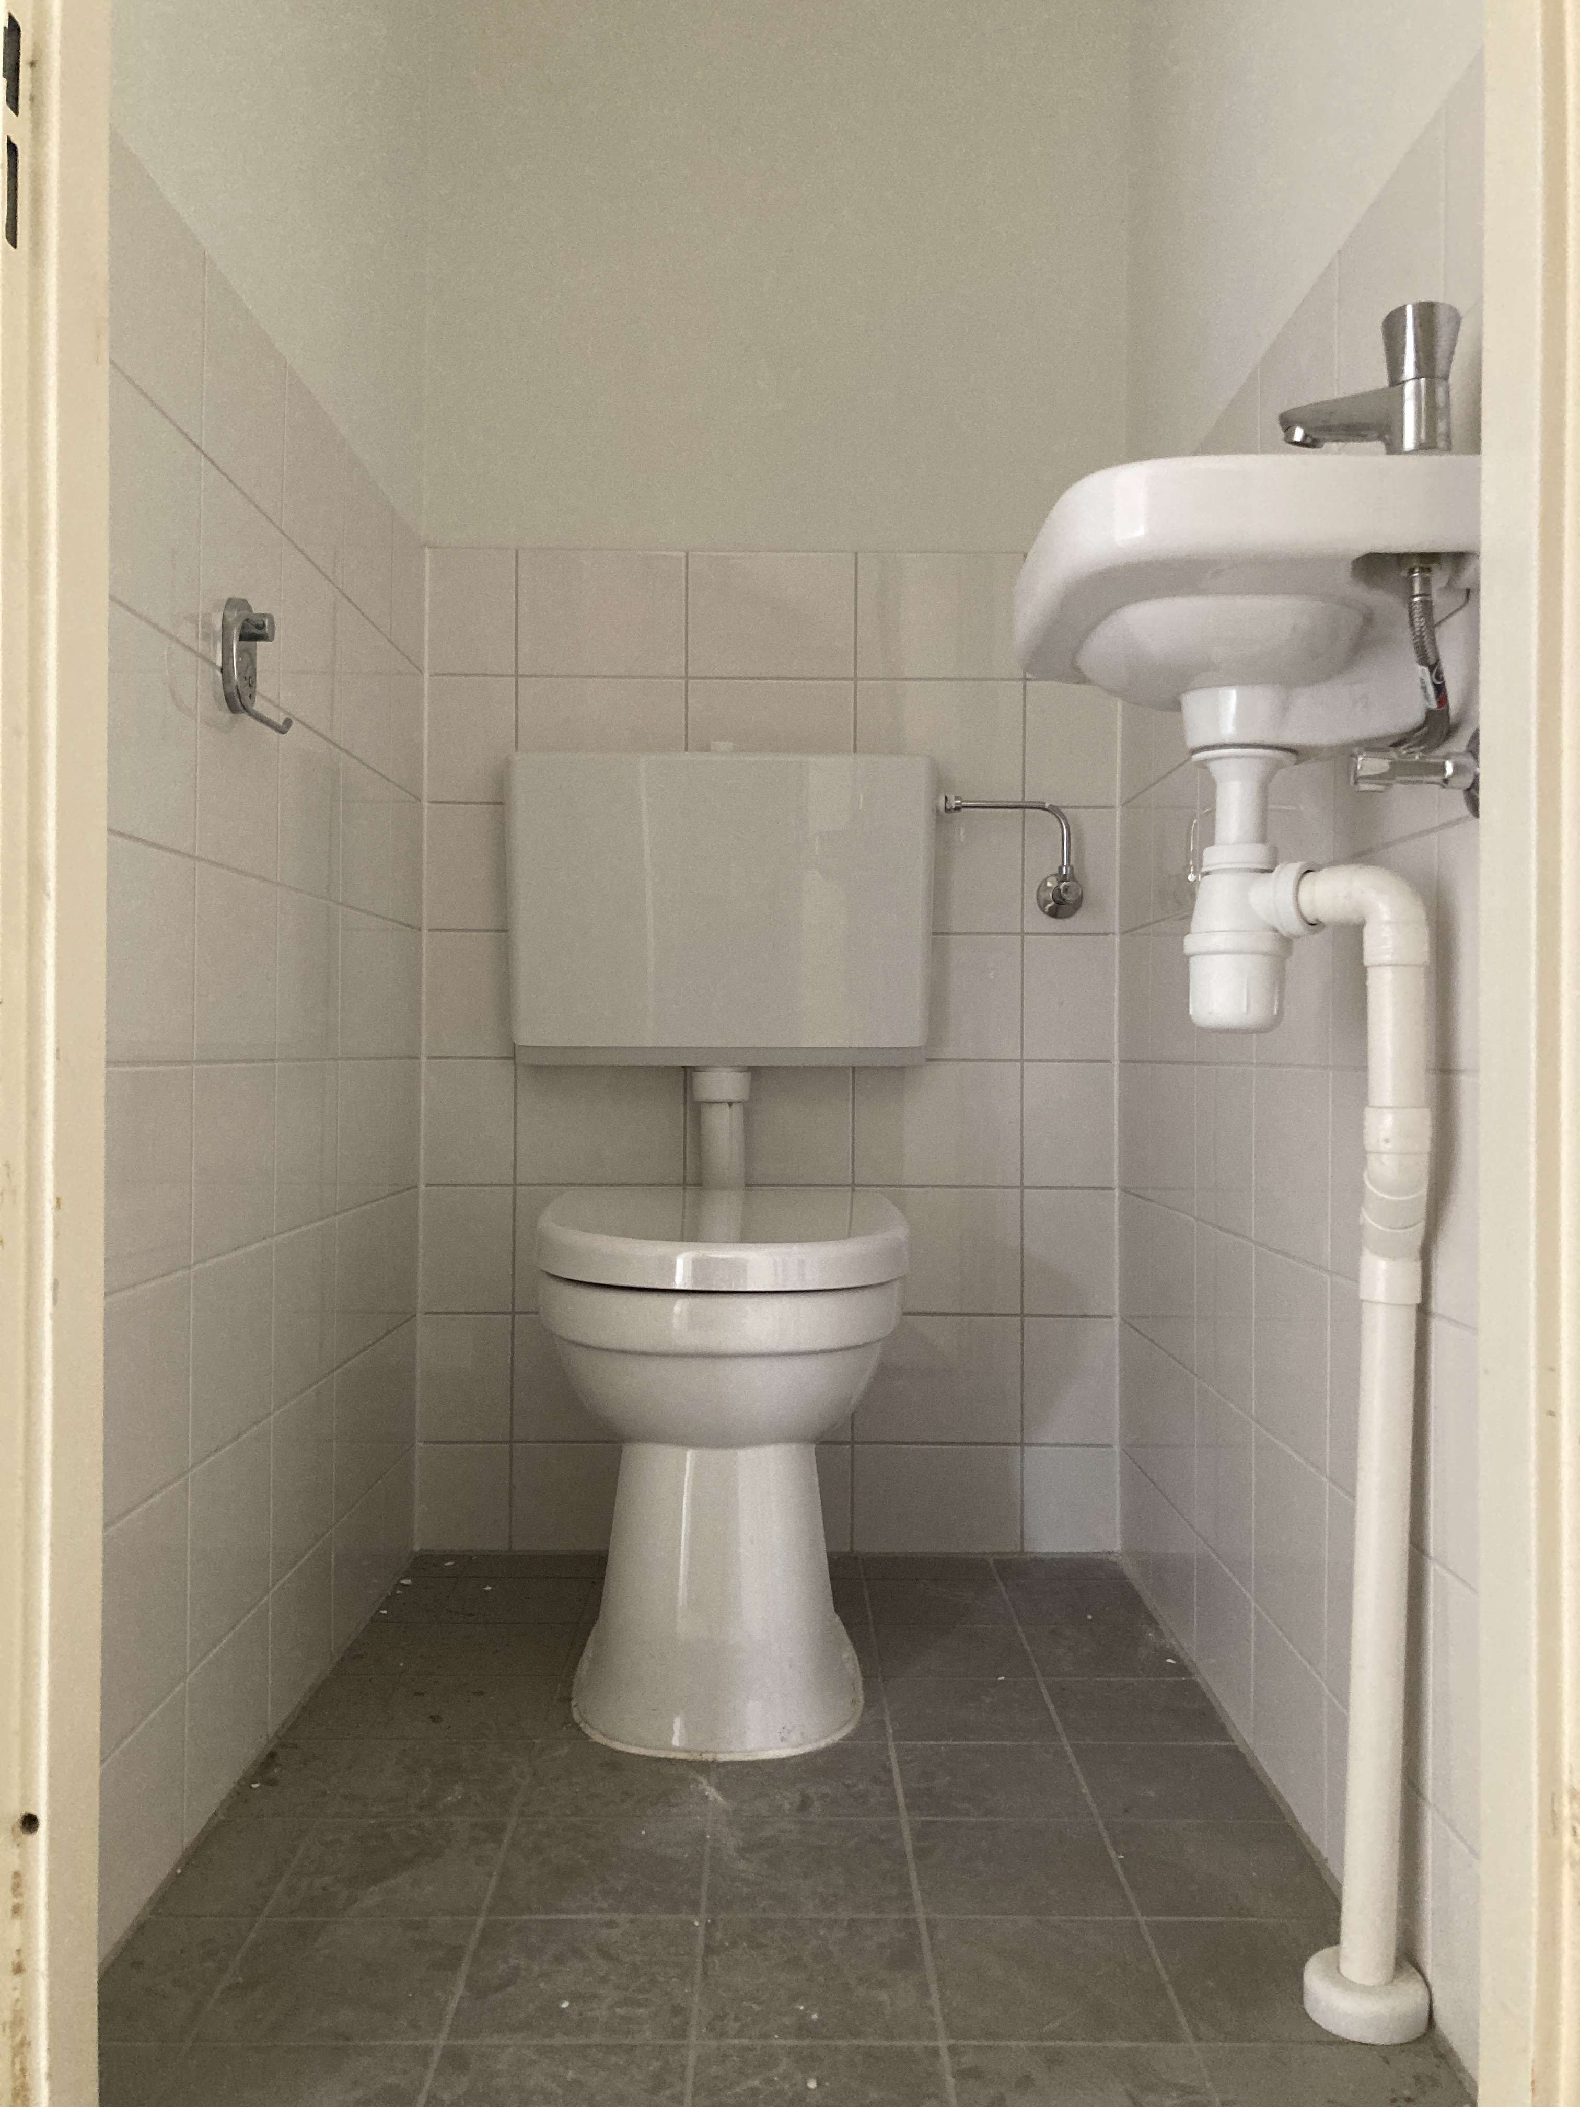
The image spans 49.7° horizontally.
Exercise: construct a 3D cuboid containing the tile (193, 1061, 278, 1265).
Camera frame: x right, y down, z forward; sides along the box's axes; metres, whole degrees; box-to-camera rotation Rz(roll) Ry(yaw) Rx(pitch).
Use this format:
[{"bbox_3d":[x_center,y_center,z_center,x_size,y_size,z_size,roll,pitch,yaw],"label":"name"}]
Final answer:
[{"bbox_3d":[-0.442,0.082,1.350,0.009,0.148,0.194,0,0,0],"label":"tile"}]

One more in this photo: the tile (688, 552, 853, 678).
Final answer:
[{"bbox_3d":[-0.021,-0.519,2.021,0.198,0.148,0.010,0,0,0],"label":"tile"}]

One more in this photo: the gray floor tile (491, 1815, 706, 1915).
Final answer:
[{"bbox_3d":[-0.136,0.598,1.244,0.148,0.010,0.146,0,0,0],"label":"gray floor tile"}]

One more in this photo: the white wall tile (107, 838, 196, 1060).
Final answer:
[{"bbox_3d":[-0.440,-0.067,1.146,0.010,0.148,0.197,0,0,0],"label":"white wall tile"}]

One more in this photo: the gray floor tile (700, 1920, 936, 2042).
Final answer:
[{"bbox_3d":[0.017,0.596,1.091,0.148,0.010,0.147,0,0,-1],"label":"gray floor tile"}]

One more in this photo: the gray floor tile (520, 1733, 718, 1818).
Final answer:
[{"bbox_3d":[-0.137,0.598,1.393,0.148,0.010,0.146,0,0,0],"label":"gray floor tile"}]

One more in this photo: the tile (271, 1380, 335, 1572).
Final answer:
[{"bbox_3d":[-0.442,0.381,1.541,0.010,0.148,0.197,0,0,0],"label":"tile"}]

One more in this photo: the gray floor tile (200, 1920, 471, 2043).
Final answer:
[{"bbox_3d":[-0.278,0.582,1.068,0.145,0.009,0.147,0,0,0],"label":"gray floor tile"}]

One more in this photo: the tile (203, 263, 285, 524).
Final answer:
[{"bbox_3d":[-0.442,-0.524,1.363,0.010,0.148,0.202,0,0,0],"label":"tile"}]

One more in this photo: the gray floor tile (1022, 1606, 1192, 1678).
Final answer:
[{"bbox_3d":[0.310,0.597,1.686,0.148,0.010,0.147,0,0,-1],"label":"gray floor tile"}]

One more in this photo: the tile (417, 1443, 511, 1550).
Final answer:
[{"bbox_3d":[-0.381,0.521,2.014,0.106,0.129,0.010,0,0,0],"label":"tile"}]

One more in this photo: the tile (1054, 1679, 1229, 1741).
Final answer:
[{"bbox_3d":[0.312,0.601,1.547,0.146,0.010,0.147,0,0,-1],"label":"tile"}]

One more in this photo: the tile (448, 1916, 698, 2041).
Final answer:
[{"bbox_3d":[-0.134,0.598,1.095,0.148,0.010,0.147,0,0,-1],"label":"tile"}]

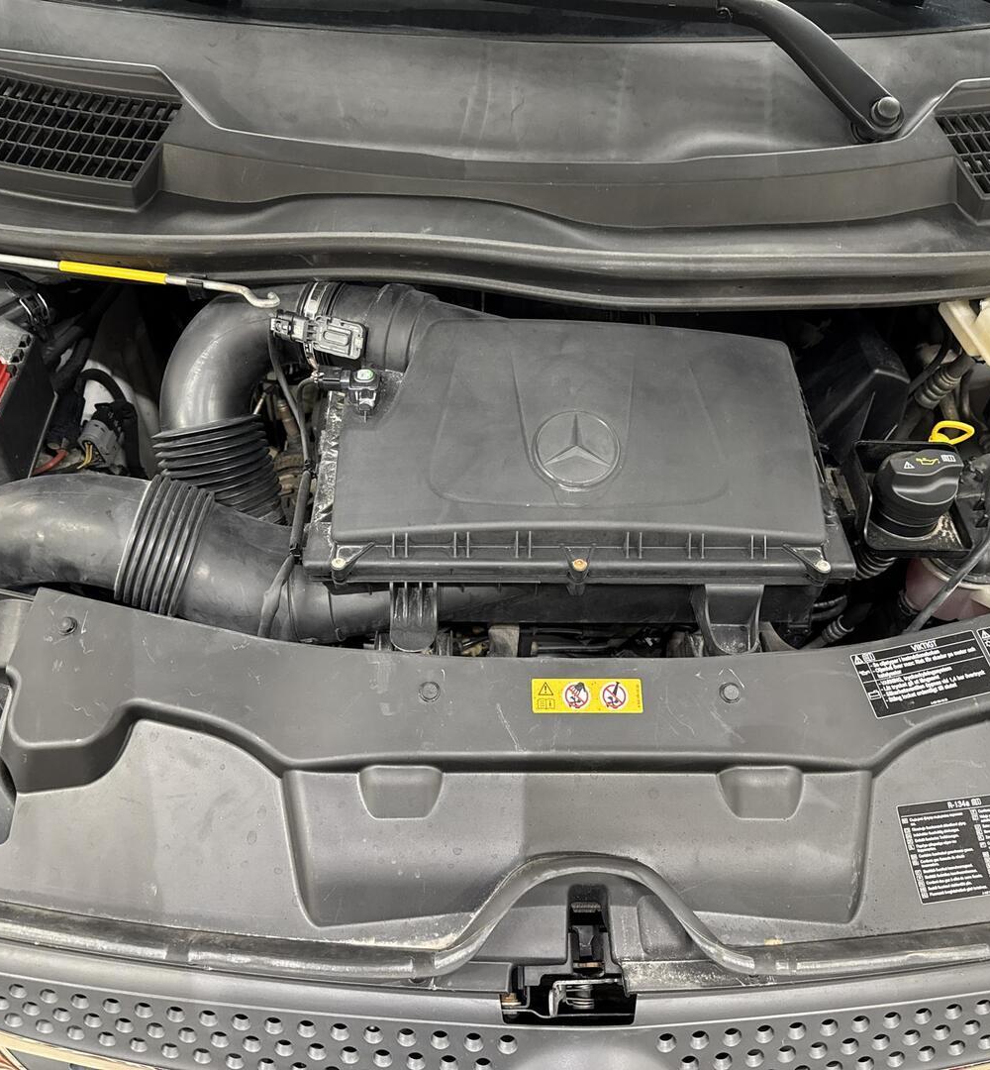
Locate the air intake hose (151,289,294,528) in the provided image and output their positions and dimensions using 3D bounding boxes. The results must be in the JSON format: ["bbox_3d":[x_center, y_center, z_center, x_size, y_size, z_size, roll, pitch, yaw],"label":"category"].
[{"bbox_3d":[-0.233,-0.087,0.890,0.128,0.220,0.165,0,54,-4],"label":"air intake hose"}]

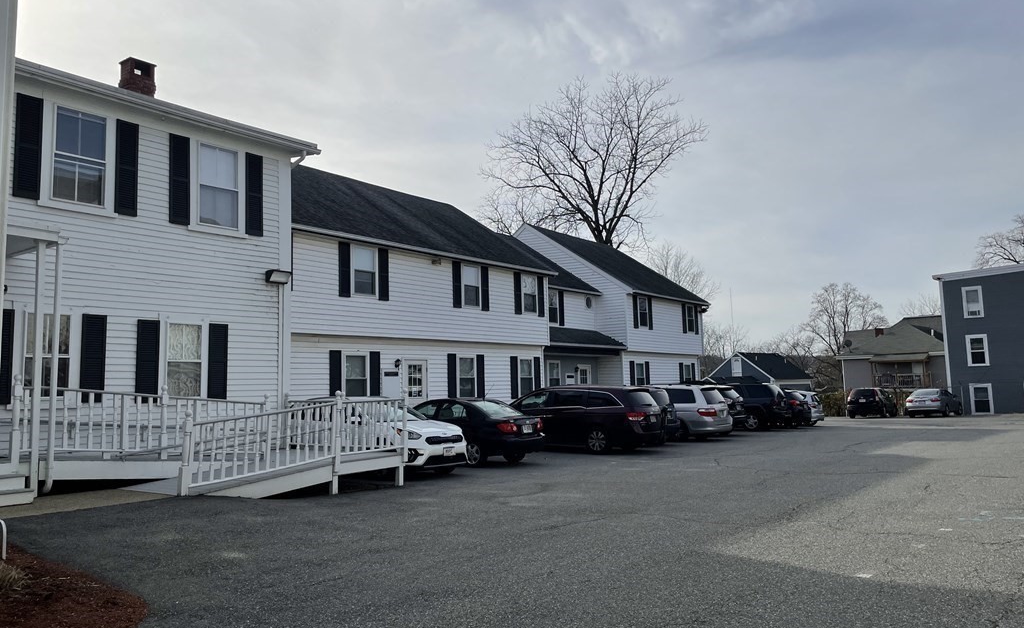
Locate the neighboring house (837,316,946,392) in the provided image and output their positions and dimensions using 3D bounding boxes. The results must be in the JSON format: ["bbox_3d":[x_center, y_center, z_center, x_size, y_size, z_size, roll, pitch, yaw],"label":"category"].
[{"bbox_3d":[27.853,3.637,54.036,8.200,6.750,10.000,-6,-7,37],"label":"neighboring house"}]

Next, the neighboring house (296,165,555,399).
[{"bbox_3d":[-5.636,-0.164,24.774,9.600,8.860,11.600,-6,-7,37],"label":"neighboring house"}]

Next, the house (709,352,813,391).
[{"bbox_3d":[20.546,5.888,64.592,6.300,5.000,7.600,-6,-7,40],"label":"house"}]

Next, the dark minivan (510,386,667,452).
[{"bbox_3d":[1.534,2.801,20.799,5.130,1.750,2.000,-6,-7,37],"label":"dark minivan"}]

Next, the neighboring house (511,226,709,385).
[{"bbox_3d":[3.078,0.763,37.772,10.600,9.370,8.000,-6,-7,37],"label":"neighboring house"}]

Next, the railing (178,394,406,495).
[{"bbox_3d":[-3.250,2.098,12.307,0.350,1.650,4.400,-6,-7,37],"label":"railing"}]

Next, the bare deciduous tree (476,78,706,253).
[{"bbox_3d":[5.432,-4.314,50.641,14.600,22.700,13.500,-2,-6,7],"label":"bare deciduous tree"}]

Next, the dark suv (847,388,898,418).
[{"bbox_3d":[20.540,5.020,43.710,1.820,1.680,4.520,-6,-7,36],"label":"dark suv"}]

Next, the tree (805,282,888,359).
[{"bbox_3d":[30.865,2.967,70.967,7.800,12.000,7.300,-4,-6,24],"label":"tree"}]

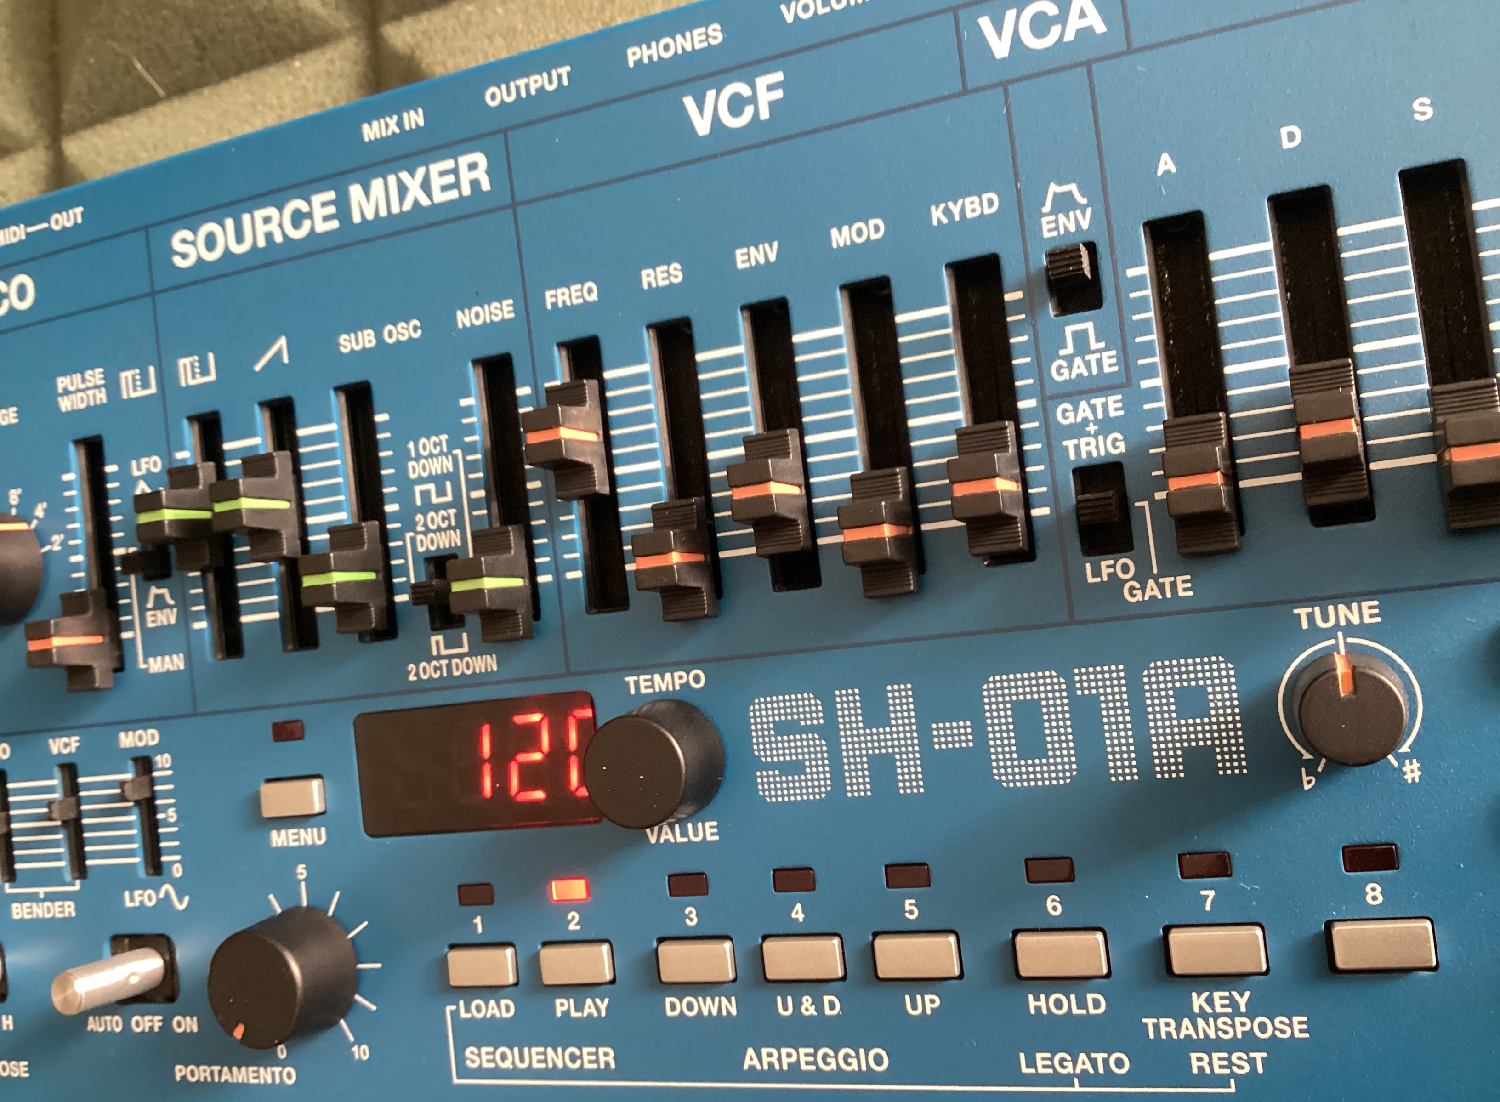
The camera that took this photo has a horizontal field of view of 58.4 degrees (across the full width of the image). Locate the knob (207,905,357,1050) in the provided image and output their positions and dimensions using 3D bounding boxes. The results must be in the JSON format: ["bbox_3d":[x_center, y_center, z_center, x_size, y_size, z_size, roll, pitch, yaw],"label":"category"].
[{"bbox_3d":[-0.052,0.048,0.151,0.015,0.008,0.015,0,90,20],"label":"knob"}]

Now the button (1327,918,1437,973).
[{"bbox_3d":[0.054,0.034,0.116,0.008,0.002,0.004,-8,88,20],"label":"button"}]

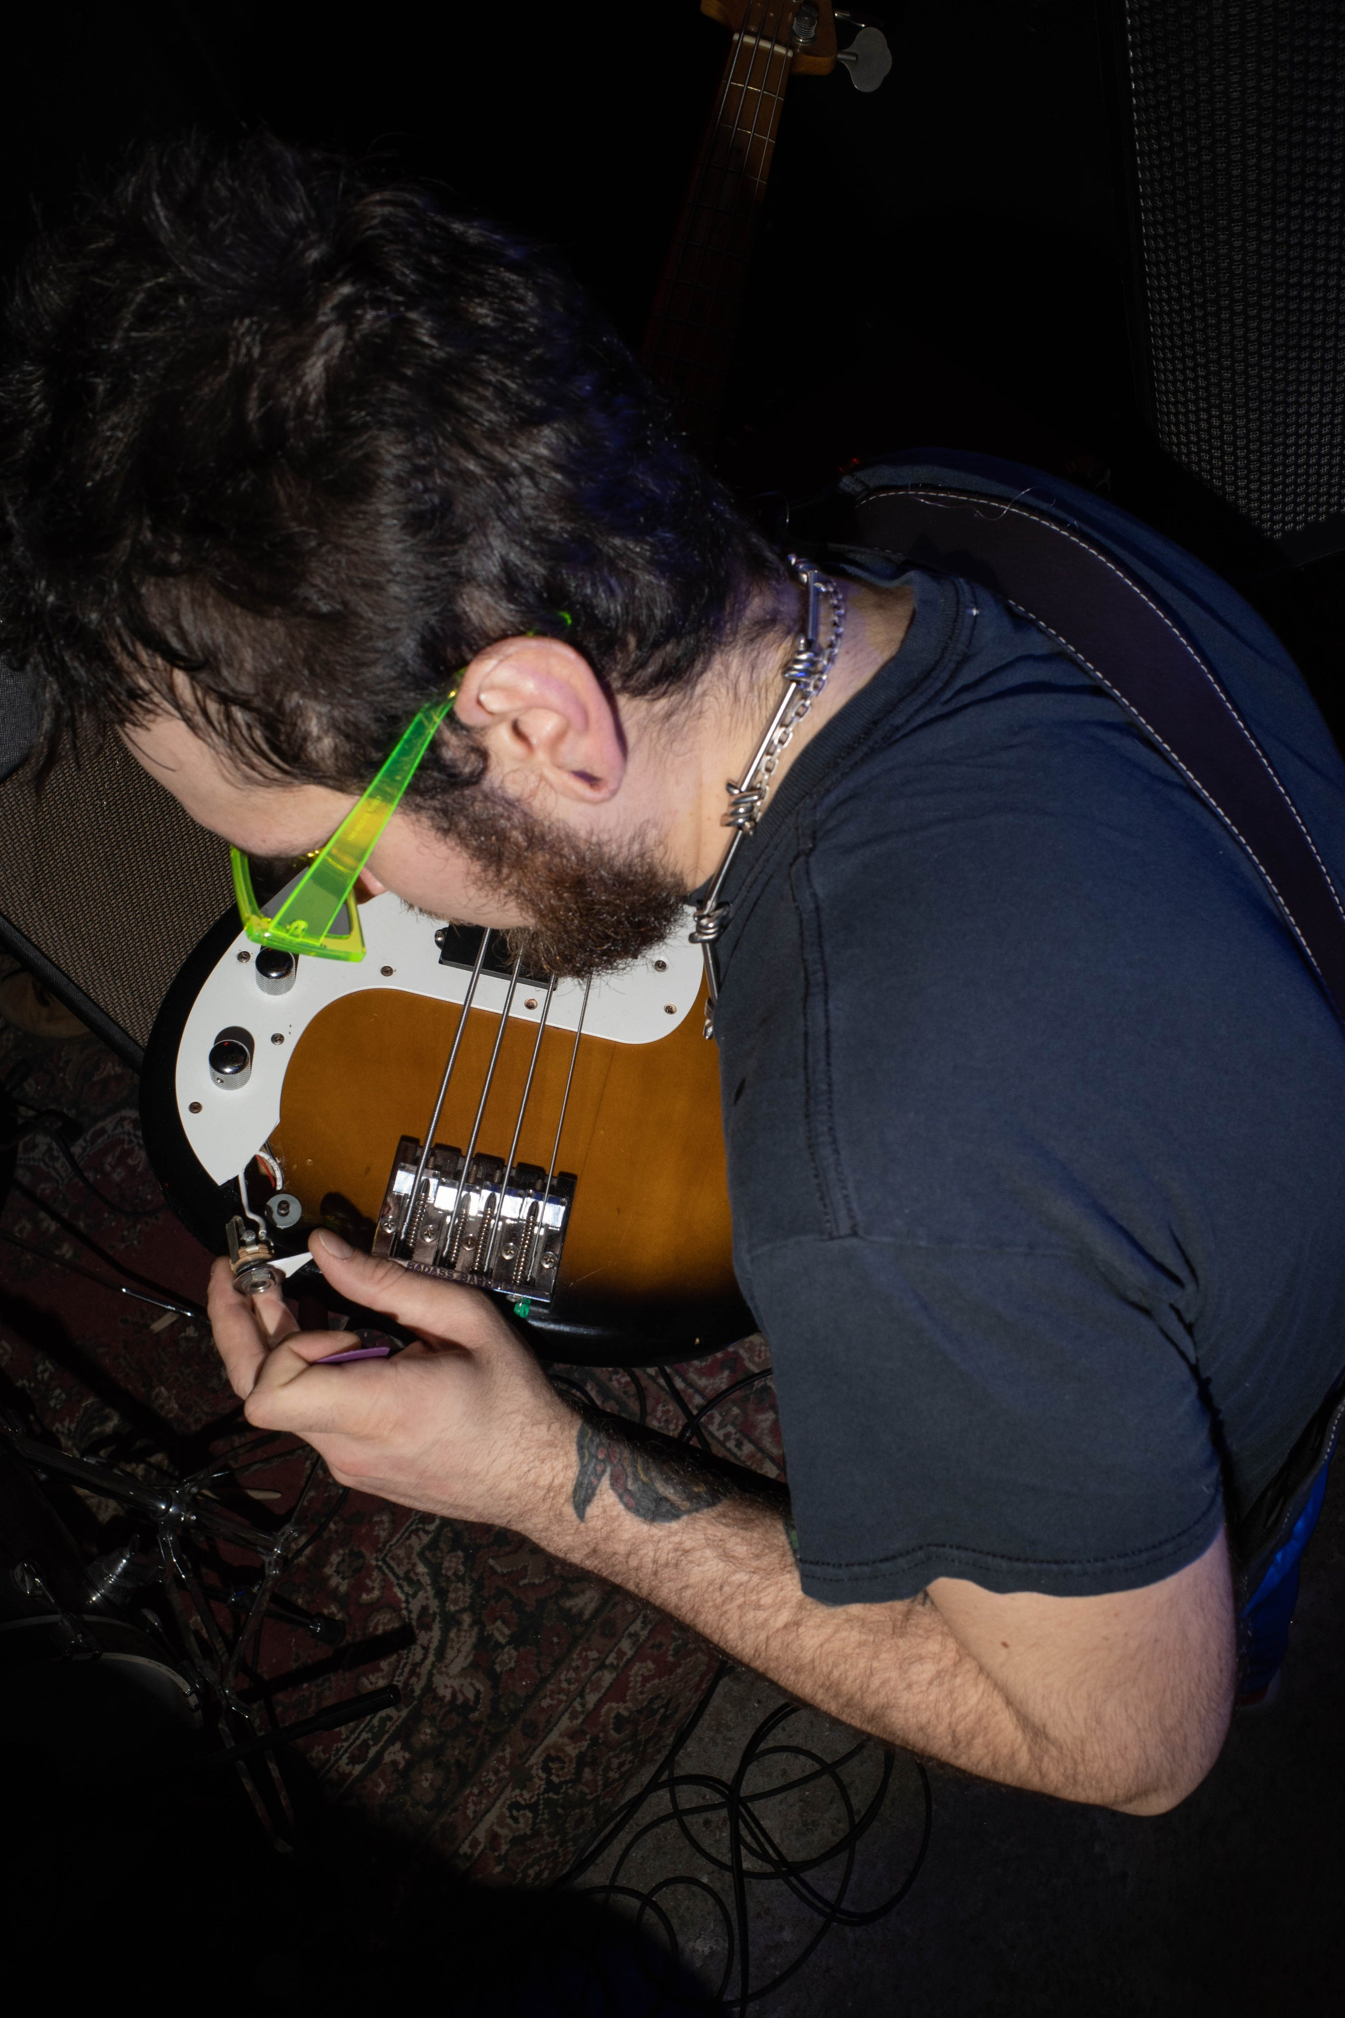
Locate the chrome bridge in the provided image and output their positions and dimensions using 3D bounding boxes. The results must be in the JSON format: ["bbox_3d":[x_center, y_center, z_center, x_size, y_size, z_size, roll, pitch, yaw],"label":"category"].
[{"bbox_3d":[-0.086,0.091,0.691,0.080,0.018,0.058,13,57,-5],"label":"chrome bridge"}]

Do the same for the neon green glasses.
[{"bbox_3d":[-0.088,-0.110,0.516,0.152,0.046,0.146,-49,29,29],"label":"neon green glasses"}]

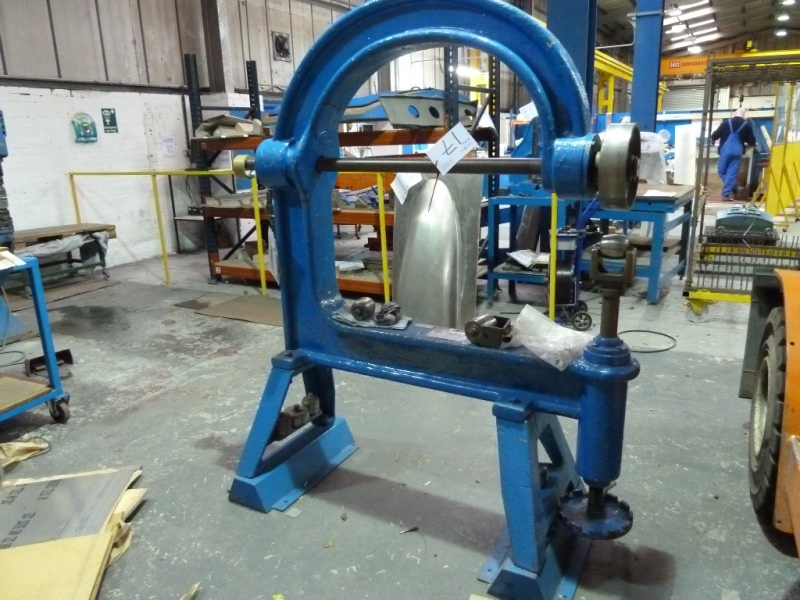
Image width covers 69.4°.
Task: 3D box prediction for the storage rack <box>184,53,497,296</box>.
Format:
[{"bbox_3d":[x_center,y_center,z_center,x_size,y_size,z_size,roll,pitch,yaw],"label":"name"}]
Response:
[{"bbox_3d":[-0.582,-1.234,5.493,2.885,2.244,0.930,7,18,30],"label":"storage rack"}]

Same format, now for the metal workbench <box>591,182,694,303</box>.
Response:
[{"bbox_3d":[2.138,-0.561,5.320,0.943,0.864,1.211,9,19,35],"label":"metal workbench"}]

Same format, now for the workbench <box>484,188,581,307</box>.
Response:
[{"bbox_3d":[1.147,-0.427,4.864,0.665,0.907,0.675,6,17,28],"label":"workbench"}]

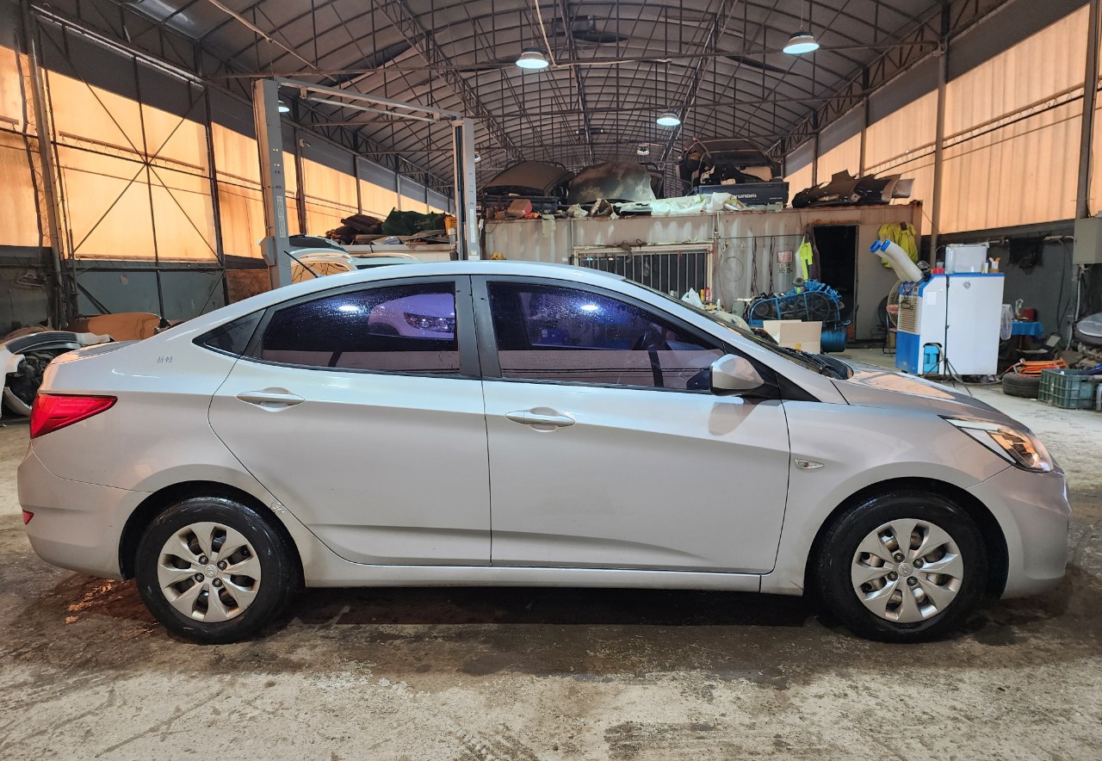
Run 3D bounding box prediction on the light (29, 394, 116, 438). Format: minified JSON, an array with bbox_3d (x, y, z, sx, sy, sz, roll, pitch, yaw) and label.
[{"bbox_3d":[-1.827,0.136,2.844,0.450,0.190,0.250,-1,8,3],"label":"light"}]

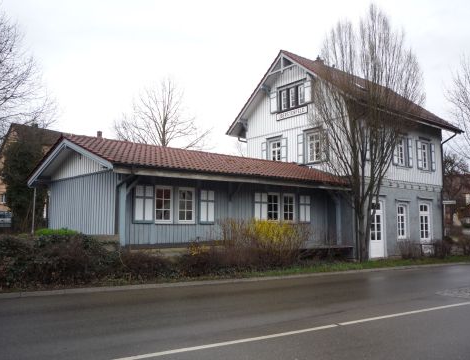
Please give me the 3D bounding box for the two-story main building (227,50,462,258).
[{"bbox_3d":[6.705,-1.239,26.684,11.160,10.960,9.230,5,-7,-40],"label":"two-story main building"}]

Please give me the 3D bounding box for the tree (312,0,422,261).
[{"bbox_3d":[5.923,-2.107,19.686,4.900,11.520,4.600,-2,-6,17],"label":"tree"}]

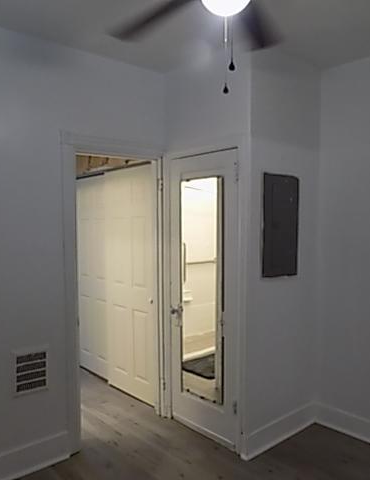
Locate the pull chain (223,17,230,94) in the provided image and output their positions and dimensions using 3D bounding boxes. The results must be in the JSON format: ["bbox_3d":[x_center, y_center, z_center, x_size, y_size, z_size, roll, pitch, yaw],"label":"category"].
[{"bbox_3d":[0.139,-0.621,1.430,0.018,0.265,0.018,0,3,6],"label":"pull chain"}]

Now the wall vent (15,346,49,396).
[{"bbox_3d":[-0.952,0.811,2.628,0.215,0.275,0.020,-3,4,-41],"label":"wall vent"}]

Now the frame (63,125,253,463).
[{"bbox_3d":[-0.191,0.377,2.753,0.900,2.140,0.840,-3,4,-41],"label":"frame"}]

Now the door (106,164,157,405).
[{"bbox_3d":[-0.480,0.377,3.803,0.040,2.030,0.770,-3,4,-41],"label":"door"}]

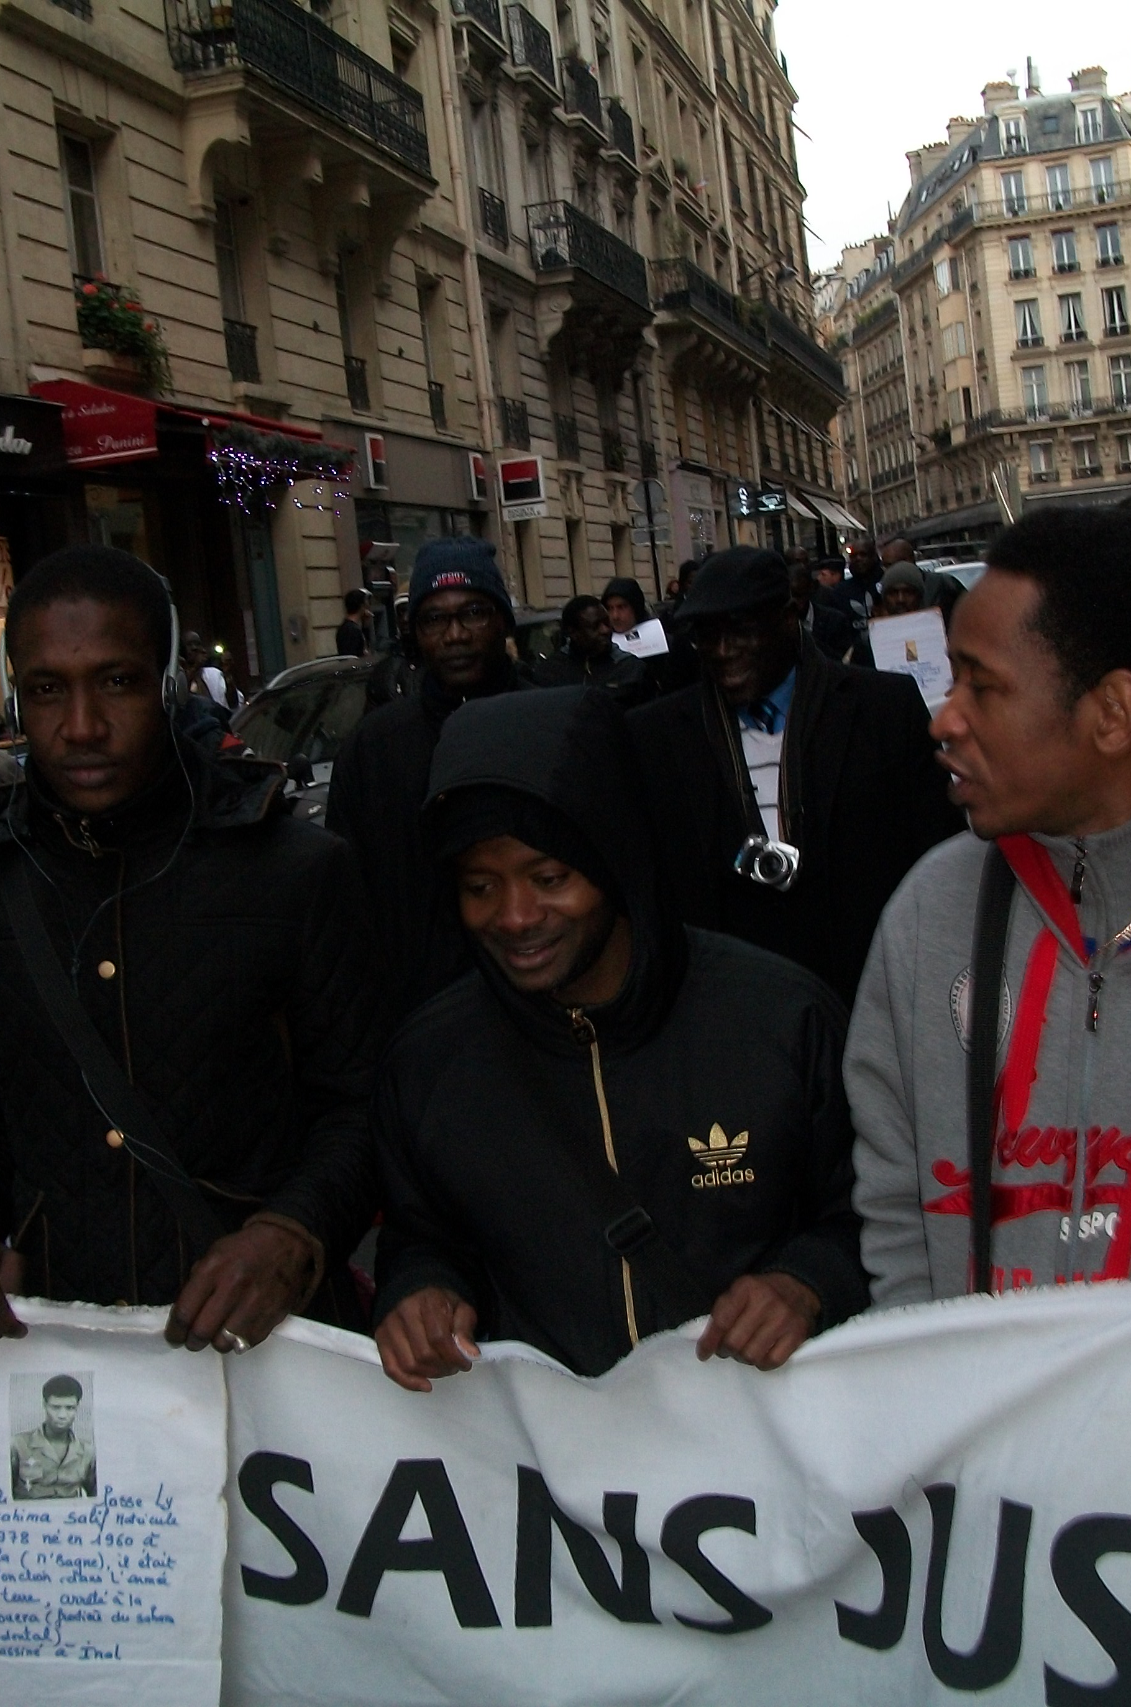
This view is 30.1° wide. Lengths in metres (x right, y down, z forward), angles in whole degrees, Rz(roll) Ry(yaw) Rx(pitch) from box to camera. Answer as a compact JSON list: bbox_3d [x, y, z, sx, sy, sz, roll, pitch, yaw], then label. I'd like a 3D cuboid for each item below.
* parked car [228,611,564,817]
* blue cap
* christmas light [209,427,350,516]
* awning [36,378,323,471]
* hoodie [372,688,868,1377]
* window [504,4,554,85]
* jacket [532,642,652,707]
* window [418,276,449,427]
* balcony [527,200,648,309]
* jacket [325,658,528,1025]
[{"bbox_3d":[-0.800,-0.474,13.319,1.800,1.580,4.200,-6,6,14],"label":"parked car"},{"bbox_3d":[-0.194,-0.493,3.850,0.200,0.180,0.235,-7,6,-2],"label":"blue cap"},{"bbox_3d":[-2.405,-3.299,18.573,0.300,0.650,3.700,-5,6,14],"label":"christmas light"},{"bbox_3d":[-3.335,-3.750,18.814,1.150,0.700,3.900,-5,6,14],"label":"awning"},{"bbox_3d":[0.064,0.218,2.140,0.500,0.770,0.390,-6,6,12],"label":"hoodie"},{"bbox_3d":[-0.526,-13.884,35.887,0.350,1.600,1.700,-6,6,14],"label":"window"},{"bbox_3d":[0.142,-0.520,8.600,0.540,0.740,0.340,-6,6,0],"label":"jacket"},{"bbox_3d":[-1.759,-7.042,29.614,0.250,2.100,1.100,-6,6,14],"label":"window"},{"bbox_3d":[0.515,-10.574,37.934,0.700,1.100,6.700,-6,6,14],"label":"balcony"},{"bbox_3d":[-0.172,0.028,3.950,0.540,0.780,0.340,-6,6,2],"label":"jacket"}]

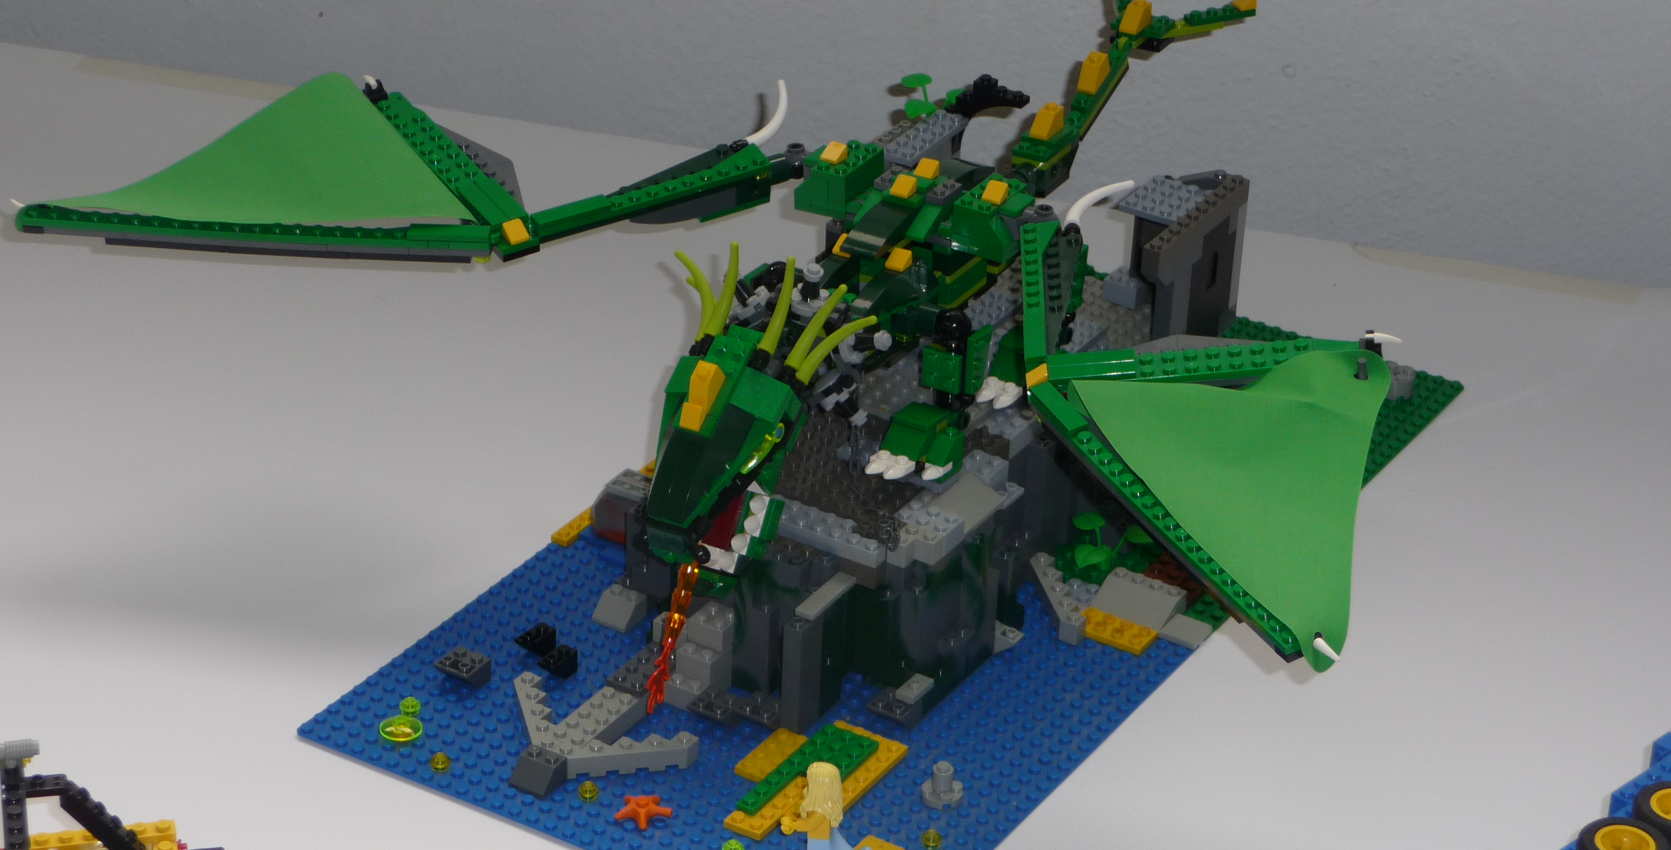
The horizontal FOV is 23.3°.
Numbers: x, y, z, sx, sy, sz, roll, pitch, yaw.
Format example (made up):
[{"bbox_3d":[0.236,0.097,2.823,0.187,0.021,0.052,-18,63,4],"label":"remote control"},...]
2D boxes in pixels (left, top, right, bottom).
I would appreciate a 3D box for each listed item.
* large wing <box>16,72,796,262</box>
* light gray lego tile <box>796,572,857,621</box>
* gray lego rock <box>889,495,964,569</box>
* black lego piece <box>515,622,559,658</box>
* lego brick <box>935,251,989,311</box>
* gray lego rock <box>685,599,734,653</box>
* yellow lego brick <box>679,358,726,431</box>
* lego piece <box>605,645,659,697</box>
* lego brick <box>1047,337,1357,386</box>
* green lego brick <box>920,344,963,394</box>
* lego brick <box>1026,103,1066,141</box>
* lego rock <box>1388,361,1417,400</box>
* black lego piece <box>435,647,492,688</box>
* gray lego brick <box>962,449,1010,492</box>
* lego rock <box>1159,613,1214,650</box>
[{"bbox_3d":[-0.171,-0.121,1.665,0.308,0.048,0.148,2,30,-1],"label":"large wing"},{"bbox_3d":[-0.003,0.066,1.543,0.008,0.003,0.032,19,33,26],"label":"light gray lego tile"},{"bbox_3d":[0.033,0.042,1.556,0.024,0.011,0.036,19,33,26],"label":"gray lego rock"},{"bbox_3d":[-0.117,0.085,1.586,0.008,0.011,0.016,19,33,26],"label":"black lego piece"},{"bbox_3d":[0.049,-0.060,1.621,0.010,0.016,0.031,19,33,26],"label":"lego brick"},{"bbox_3d":[-0.047,0.077,1.564,0.016,0.011,0.016,19,33,26],"label":"gray lego rock"},{"bbox_3d":[-0.051,-0.011,1.517,0.008,0.011,0.024,17,70,26],"label":"yellow lego brick"},{"bbox_3d":[-0.073,0.095,1.560,0.016,0.005,0.032,19,33,26],"label":"lego piece"},{"bbox_3d":[0.132,-0.022,1.462,0.112,0.006,0.016,-5,37,4],"label":"lego brick"},{"bbox_3d":[0.042,-0.021,1.585,0.016,0.016,0.005,19,33,26],"label":"green lego brick"},{"bbox_3d":[0.089,-0.128,1.704,0.008,0.011,0.016,14,29,24],"label":"lego brick"},{"bbox_3d":[0.249,-0.019,1.797,0.016,0.011,0.016,19,33,26],"label":"lego rock"},{"bbox_3d":[-0.144,0.095,1.572,0.016,0.011,0.016,19,33,26],"label":"black lego piece"},{"bbox_3d":[0.058,0.019,1.598,0.016,0.011,0.016,19,33,26],"label":"gray lego brick"},{"bbox_3d":[0.140,0.083,1.623,0.016,0.003,0.016,19,33,26],"label":"lego rock"}]

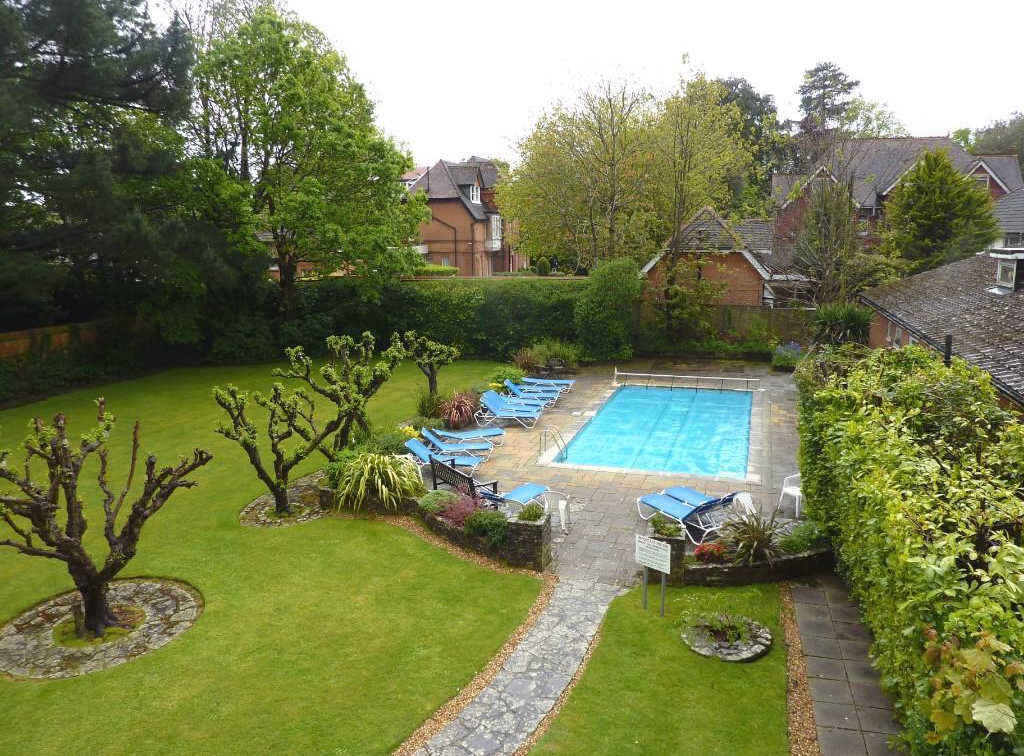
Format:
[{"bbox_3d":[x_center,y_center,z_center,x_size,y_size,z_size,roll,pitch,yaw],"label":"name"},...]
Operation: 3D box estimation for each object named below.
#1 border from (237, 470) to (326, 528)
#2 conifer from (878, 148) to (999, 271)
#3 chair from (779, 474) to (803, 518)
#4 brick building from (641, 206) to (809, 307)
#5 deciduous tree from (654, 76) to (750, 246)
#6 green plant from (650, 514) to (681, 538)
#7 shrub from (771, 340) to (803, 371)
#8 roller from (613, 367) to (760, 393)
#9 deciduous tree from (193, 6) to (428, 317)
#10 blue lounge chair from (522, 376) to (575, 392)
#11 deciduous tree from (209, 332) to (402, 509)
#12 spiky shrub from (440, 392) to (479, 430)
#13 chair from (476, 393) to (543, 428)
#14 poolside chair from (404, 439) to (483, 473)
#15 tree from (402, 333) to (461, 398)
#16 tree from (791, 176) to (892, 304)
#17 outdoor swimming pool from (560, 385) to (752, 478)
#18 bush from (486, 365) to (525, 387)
[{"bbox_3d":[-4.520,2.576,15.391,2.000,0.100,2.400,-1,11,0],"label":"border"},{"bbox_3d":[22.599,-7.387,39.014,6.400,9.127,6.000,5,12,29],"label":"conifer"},{"bbox_3d":[5.647,2.241,14.587,0.560,0.830,0.560,-7,12,-29],"label":"chair"},{"bbox_3d":[11.440,-5.685,39.596,8.000,6.600,8.000,3,12,18],"label":"brick building"},{"bbox_3d":[8.235,-6.934,32.575,4.200,11.900,4.200,3,12,18],"label":"deciduous tree"},{"bbox_3d":[2.388,2.345,11.566,0.470,0.310,0.420,-1,11,0],"label":"green plant"},{"bbox_3d":[11.282,-1.013,30.279,1.350,1.100,1.300,3,12,18],"label":"shrub"},{"bbox_3d":[6.239,0.082,26.525,5.276,0.560,0.500,2,11,13],"label":"roller"},{"bbox_3d":[-9.373,-8.185,32.974,10.600,14.800,10.600,-4,12,-15],"label":"deciduous tree"},{"bbox_3d":[1.273,0.253,26.276,1.900,0.450,0.660,2,11,15],"label":"blue lounge chair"},{"bbox_3d":[-4.278,0.831,15.707,3.850,3.607,3.200,-4,11,-15],"label":"deciduous tree"},{"bbox_3d":[-1.508,0.978,21.253,1.080,0.980,1.020,-1,11,0],"label":"spiky shrub"},{"bbox_3d":[-0.109,0.957,21.761,1.900,0.800,0.680,2,11,12],"label":"chair"},{"bbox_3d":[-1.671,1.896,17.570,1.880,0.780,0.630,2,12,14],"label":"poolside chair"},{"bbox_3d":[-2.612,-0.313,24.002,1.900,2.469,1.800,-2,11,-6],"label":"tree"},{"bbox_3d":[16.041,-6.277,36.010,4.900,6.861,4.300,4,12,23],"label":"tree"},{"bbox_3d":[4.689,1.508,21.921,4.550,0.500,9.900,3,11,18],"label":"outdoor swimming pool"},{"bbox_3d":[-0.200,-0.026,26.900,1.450,0.907,1.300,-1,11,0],"label":"bush"}]

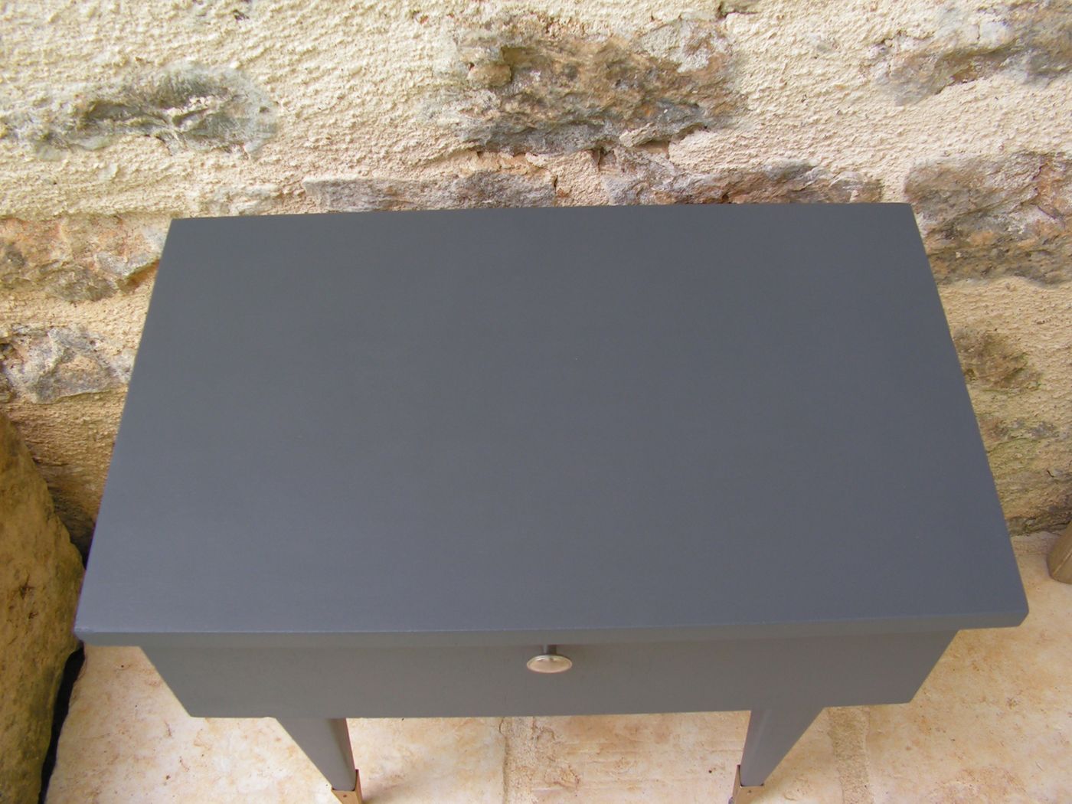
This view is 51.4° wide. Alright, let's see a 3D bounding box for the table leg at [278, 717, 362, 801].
[{"bbox_3d":[-0.179,0.291,0.951,0.054,0.366,0.049,-1,54,0],"label":"table leg"}]

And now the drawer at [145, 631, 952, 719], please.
[{"bbox_3d":[0.006,0.052,0.793,0.508,0.164,0.289,-1,54,0],"label":"drawer"}]

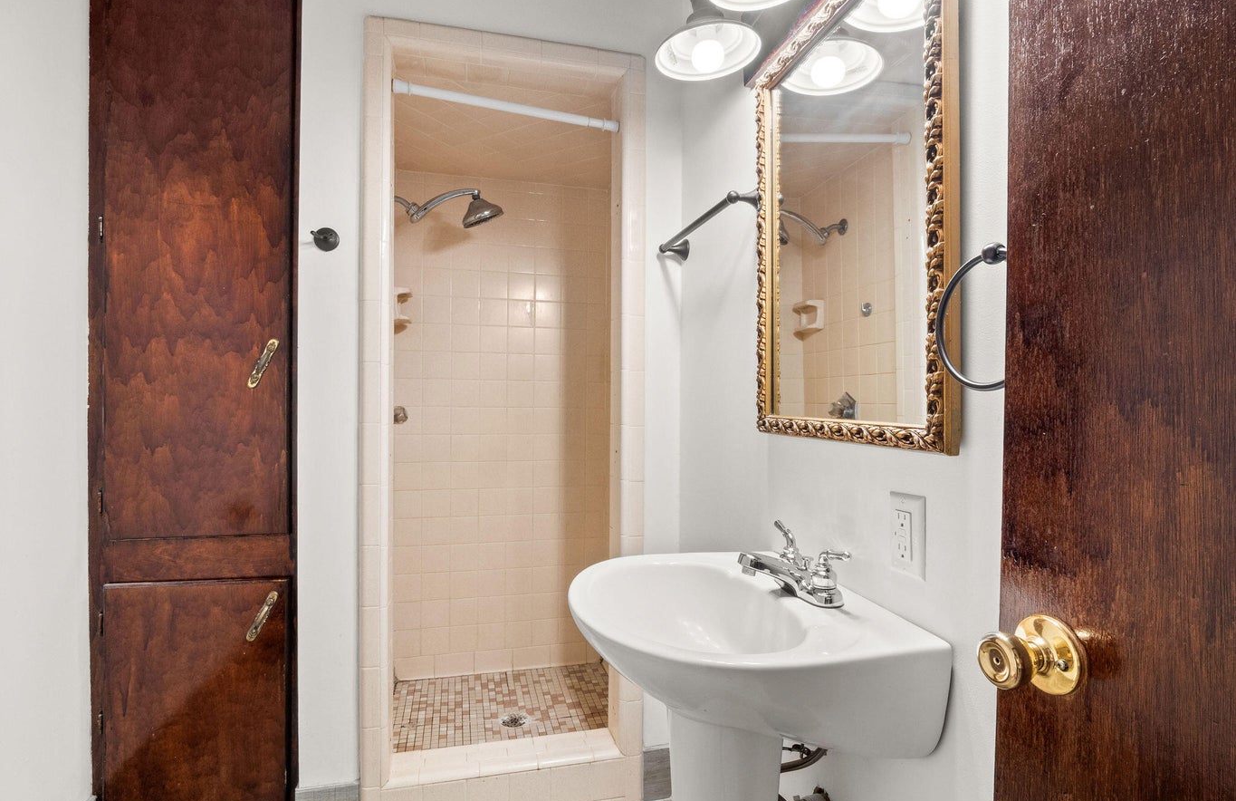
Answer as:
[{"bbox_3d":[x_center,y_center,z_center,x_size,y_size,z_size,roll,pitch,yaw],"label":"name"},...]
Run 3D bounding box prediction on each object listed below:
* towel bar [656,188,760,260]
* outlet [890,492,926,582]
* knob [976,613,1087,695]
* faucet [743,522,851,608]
[{"bbox_3d":[0.214,-0.427,1.408,0.080,0.060,0.490,0,0,-14],"label":"towel bar"},{"bbox_3d":[0.404,0.188,0.803,0.008,0.114,0.070,0,0,-14],"label":"outlet"},{"bbox_3d":[0.362,0.231,0.513,0.065,0.066,0.066,0,0,-15],"label":"knob"},{"bbox_3d":[0.274,0.262,0.949,0.168,0.108,0.165,0,0,-14],"label":"faucet"}]

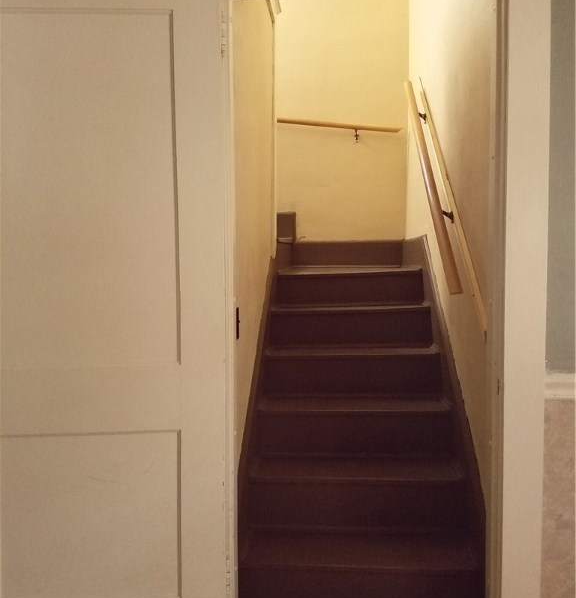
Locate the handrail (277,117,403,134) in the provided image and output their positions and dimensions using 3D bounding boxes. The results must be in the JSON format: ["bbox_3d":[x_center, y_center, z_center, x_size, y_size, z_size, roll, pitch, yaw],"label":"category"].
[{"bbox_3d":[0.359,-1.210,4.028,0.875,0.045,0.045,7,4,5],"label":"handrail"}]

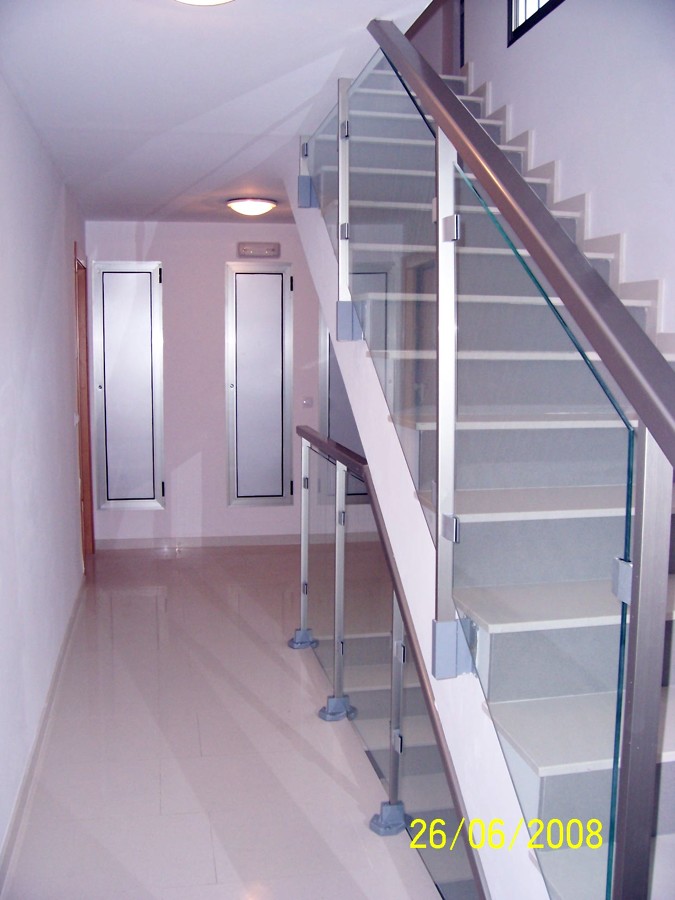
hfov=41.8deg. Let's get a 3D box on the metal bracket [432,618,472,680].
[{"bbox_3d":[0.258,0.438,1.973,0.086,0.127,0.040,-1,6,-12],"label":"metal bracket"}]

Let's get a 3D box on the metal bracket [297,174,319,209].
[{"bbox_3d":[-0.125,-1.078,3.712,0.086,0.127,0.040,-1,6,-12],"label":"metal bracket"}]

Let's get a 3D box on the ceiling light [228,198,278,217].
[{"bbox_3d":[-0.533,-1.493,5.495,0.308,0.088,0.308,-1,6,-12],"label":"ceiling light"}]

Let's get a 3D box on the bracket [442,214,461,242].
[{"bbox_3d":[0.241,-0.457,1.833,0.024,0.051,0.055,-1,6,-12],"label":"bracket"}]

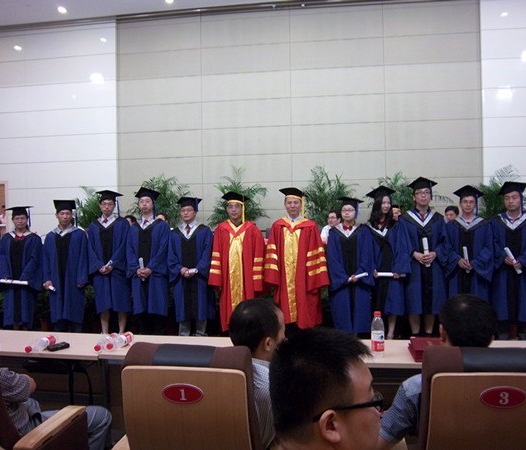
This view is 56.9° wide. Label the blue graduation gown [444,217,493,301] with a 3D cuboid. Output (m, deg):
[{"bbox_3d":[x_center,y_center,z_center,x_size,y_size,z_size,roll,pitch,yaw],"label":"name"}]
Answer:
[{"bbox_3d":[2.417,0.503,5.680,0.585,1.206,0.420,-1,0,30],"label":"blue graduation gown"}]

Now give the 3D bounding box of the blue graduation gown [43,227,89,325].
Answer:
[{"bbox_3d":[-2.369,0.603,5.850,0.550,1.193,0.380,-1,0,0],"label":"blue graduation gown"}]

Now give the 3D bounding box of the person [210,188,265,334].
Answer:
[{"bbox_3d":[-0.319,0.481,5.950,0.711,1.759,0.420,-1,0,8],"label":"person"}]

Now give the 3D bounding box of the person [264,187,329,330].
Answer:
[{"bbox_3d":[0.397,0.444,5.750,0.760,1.790,0.450,-1,-2,7],"label":"person"}]

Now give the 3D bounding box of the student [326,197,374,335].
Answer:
[{"bbox_3d":[1.004,0.490,5.600,0.560,1.639,0.420,-1,0,10],"label":"student"}]

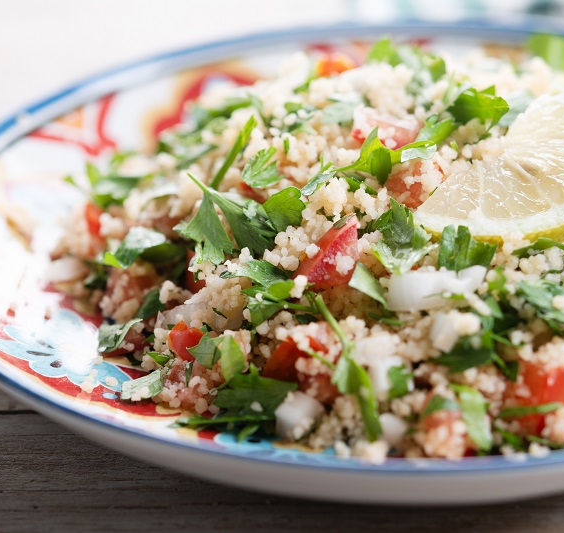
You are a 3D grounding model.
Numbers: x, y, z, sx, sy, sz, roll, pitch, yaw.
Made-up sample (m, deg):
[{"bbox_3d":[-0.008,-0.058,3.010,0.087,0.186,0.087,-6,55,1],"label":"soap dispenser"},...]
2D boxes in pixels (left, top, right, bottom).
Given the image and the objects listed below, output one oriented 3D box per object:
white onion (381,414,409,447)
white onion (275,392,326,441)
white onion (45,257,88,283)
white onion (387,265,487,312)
[{"bbox_3d":[0.025,0.037,0.442,0.007,0.006,0.006,-2,28,0],"label":"white onion"},{"bbox_3d":[0.004,0.033,0.448,0.011,0.009,0.009,-2,28,0],"label":"white onion"},{"bbox_3d":[-0.057,0.001,0.531,0.012,0.005,0.007,-2,28,0],"label":"white onion"},{"bbox_3d":[0.037,0.005,0.476,0.024,0.009,0.011,-2,28,0],"label":"white onion"}]

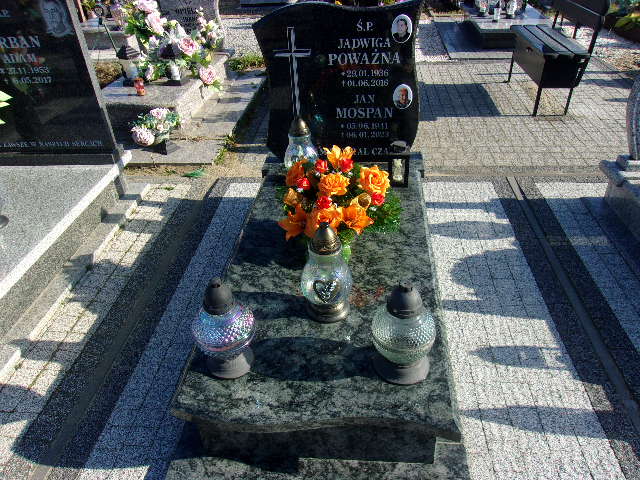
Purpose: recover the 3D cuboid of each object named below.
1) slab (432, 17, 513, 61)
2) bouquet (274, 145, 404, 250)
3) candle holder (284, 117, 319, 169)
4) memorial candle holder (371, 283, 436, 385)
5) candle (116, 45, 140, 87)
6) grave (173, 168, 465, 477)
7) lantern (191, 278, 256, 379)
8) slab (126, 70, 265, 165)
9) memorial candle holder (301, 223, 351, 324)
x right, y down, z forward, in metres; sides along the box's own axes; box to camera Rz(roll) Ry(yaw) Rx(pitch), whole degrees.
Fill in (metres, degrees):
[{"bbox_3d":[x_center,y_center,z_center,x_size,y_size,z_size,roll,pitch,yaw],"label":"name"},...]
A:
[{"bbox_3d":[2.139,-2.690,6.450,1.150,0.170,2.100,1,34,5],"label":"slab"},{"bbox_3d":[0.083,-0.151,1.996,0.470,0.380,0.420,1,34,5],"label":"bouquet"},{"bbox_3d":[-0.083,-0.413,2.416,0.167,0.360,0.167,1,34,5],"label":"candle holder"},{"bbox_3d":[0.243,0.253,1.444,0.188,0.310,0.188,1,34,5],"label":"memorial candle holder"},{"bbox_3d":[-1.645,-1.484,4.240,0.168,0.315,0.168,1,34,5],"label":"candle"},{"bbox_3d":[0.053,0.215,2.100,0.860,0.342,1.600,1,34,5],"label":"grave"},{"bbox_3d":[-0.286,0.249,1.486,0.190,0.312,0.190,1,34,5],"label":"lantern"},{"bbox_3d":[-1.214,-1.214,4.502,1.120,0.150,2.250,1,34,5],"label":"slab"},{"bbox_3d":[0.021,0.100,1.657,0.167,0.345,0.167,-2,34,1],"label":"memorial candle holder"}]

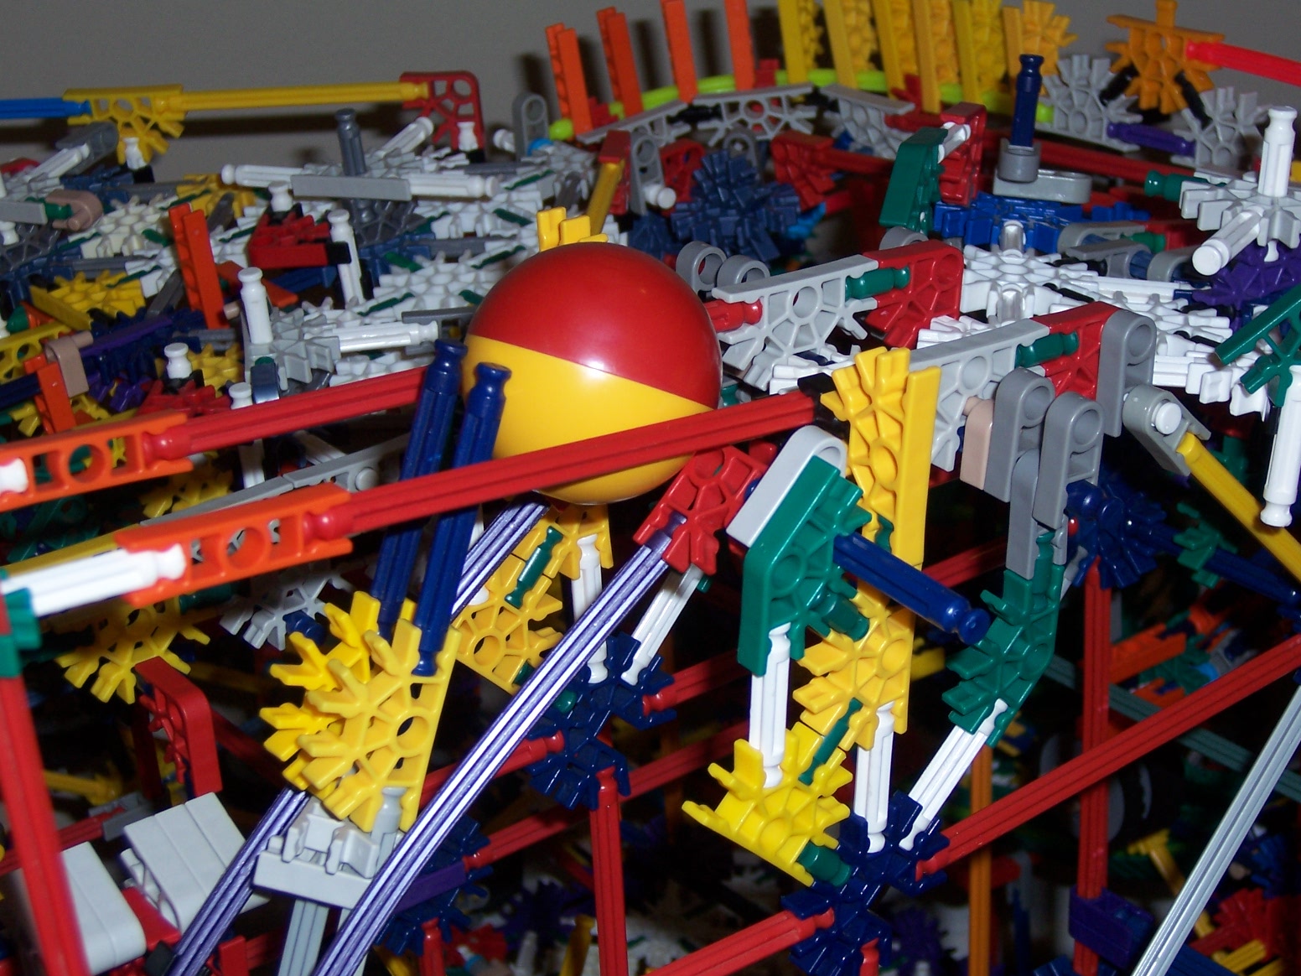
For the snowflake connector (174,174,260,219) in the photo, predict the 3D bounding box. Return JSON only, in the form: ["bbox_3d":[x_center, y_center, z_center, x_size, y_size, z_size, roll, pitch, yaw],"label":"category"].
[{"bbox_3d":[-0.133,-0.092,0.868,0.039,0.006,0.024,-3,29,10],"label":"snowflake connector"}]

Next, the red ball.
[{"bbox_3d":[-0.010,-0.020,0.478,0.045,0.045,0.045,-2,26,1],"label":"red ball"}]

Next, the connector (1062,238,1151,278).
[{"bbox_3d":[0.129,-0.063,0.765,0.024,0.010,0.006,-11,23,-27],"label":"connector"}]

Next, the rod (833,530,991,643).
[{"bbox_3d":[0.036,0.012,0.458,0.006,0.006,0.054,-20,34,-31],"label":"rod"}]

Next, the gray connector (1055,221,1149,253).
[{"bbox_3d":[0.108,-0.059,0.659,0.023,0.009,0.006,-7,22,-36],"label":"gray connector"}]

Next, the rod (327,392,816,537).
[{"bbox_3d":[-0.002,-0.006,0.454,0.130,0.006,0.006,-14,0,-37],"label":"rod"}]

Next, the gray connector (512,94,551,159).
[{"bbox_3d":[-0.040,-0.119,0.913,0.010,0.024,0.006,-21,29,-31],"label":"gray connector"}]

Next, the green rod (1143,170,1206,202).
[{"bbox_3d":[0.112,-0.063,0.576,0.017,0.006,0.006,7,0,14],"label":"green rod"}]

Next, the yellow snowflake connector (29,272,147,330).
[{"bbox_3d":[-0.154,-0.053,0.767,0.024,0.006,0.037,-23,29,-31],"label":"yellow snowflake connector"}]

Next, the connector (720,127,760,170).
[{"bbox_3d":[0.030,-0.102,0.870,0.010,0.024,0.006,-5,31,11],"label":"connector"}]

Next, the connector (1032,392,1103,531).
[{"bbox_3d":[0.078,-0.005,0.511,0.010,0.024,0.006,-16,31,-35],"label":"connector"}]

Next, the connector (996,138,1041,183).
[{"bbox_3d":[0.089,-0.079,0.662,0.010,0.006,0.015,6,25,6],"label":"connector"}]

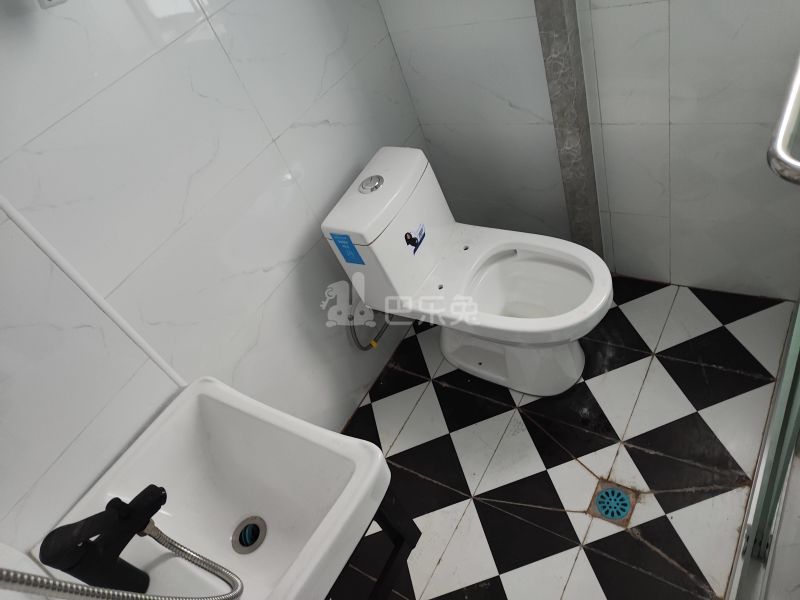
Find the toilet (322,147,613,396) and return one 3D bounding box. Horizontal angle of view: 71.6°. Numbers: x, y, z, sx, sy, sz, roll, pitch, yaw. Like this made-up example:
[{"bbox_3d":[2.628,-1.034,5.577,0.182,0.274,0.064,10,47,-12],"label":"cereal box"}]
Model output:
[{"bbox_3d":[0.239,-0.044,1.576,0.720,0.648,0.378,13,54,35],"label":"toilet"}]

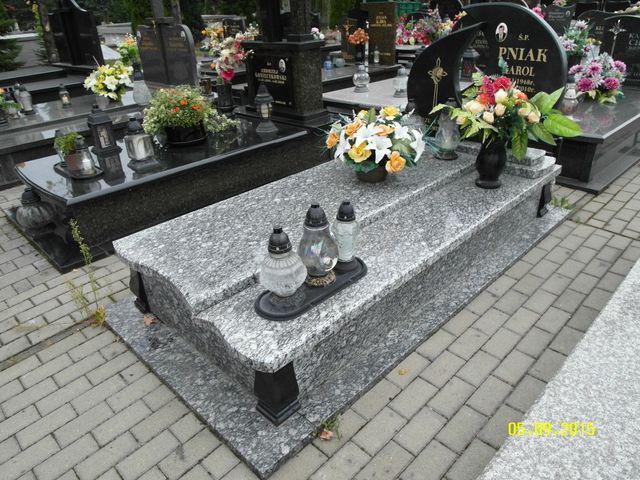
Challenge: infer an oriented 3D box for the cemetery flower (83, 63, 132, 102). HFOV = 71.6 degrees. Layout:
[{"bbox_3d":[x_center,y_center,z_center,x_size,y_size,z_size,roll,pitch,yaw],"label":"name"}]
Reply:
[{"bbox_3d":[-2.185,-1.604,4.567,0.470,0.400,0.470,-27,38,-37],"label":"cemetery flower"}]

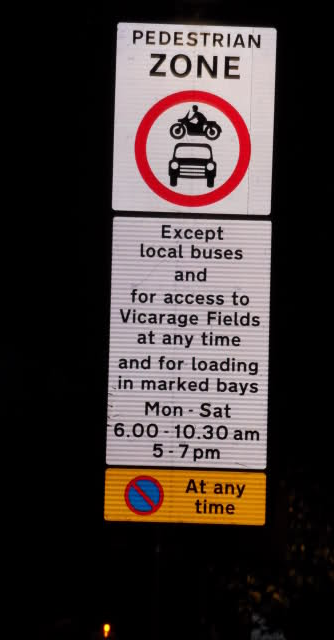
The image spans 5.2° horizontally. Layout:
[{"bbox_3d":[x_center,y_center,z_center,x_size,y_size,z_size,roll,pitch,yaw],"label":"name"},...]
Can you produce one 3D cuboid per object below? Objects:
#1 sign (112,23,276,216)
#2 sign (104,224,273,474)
[{"bbox_3d":[0.138,-1.002,18.513,0.800,0.946,0.040,2,-5,-2],"label":"sign"},{"bbox_3d":[0.114,0.118,18.415,0.795,1.238,0.040,2,-5,-2],"label":"sign"}]

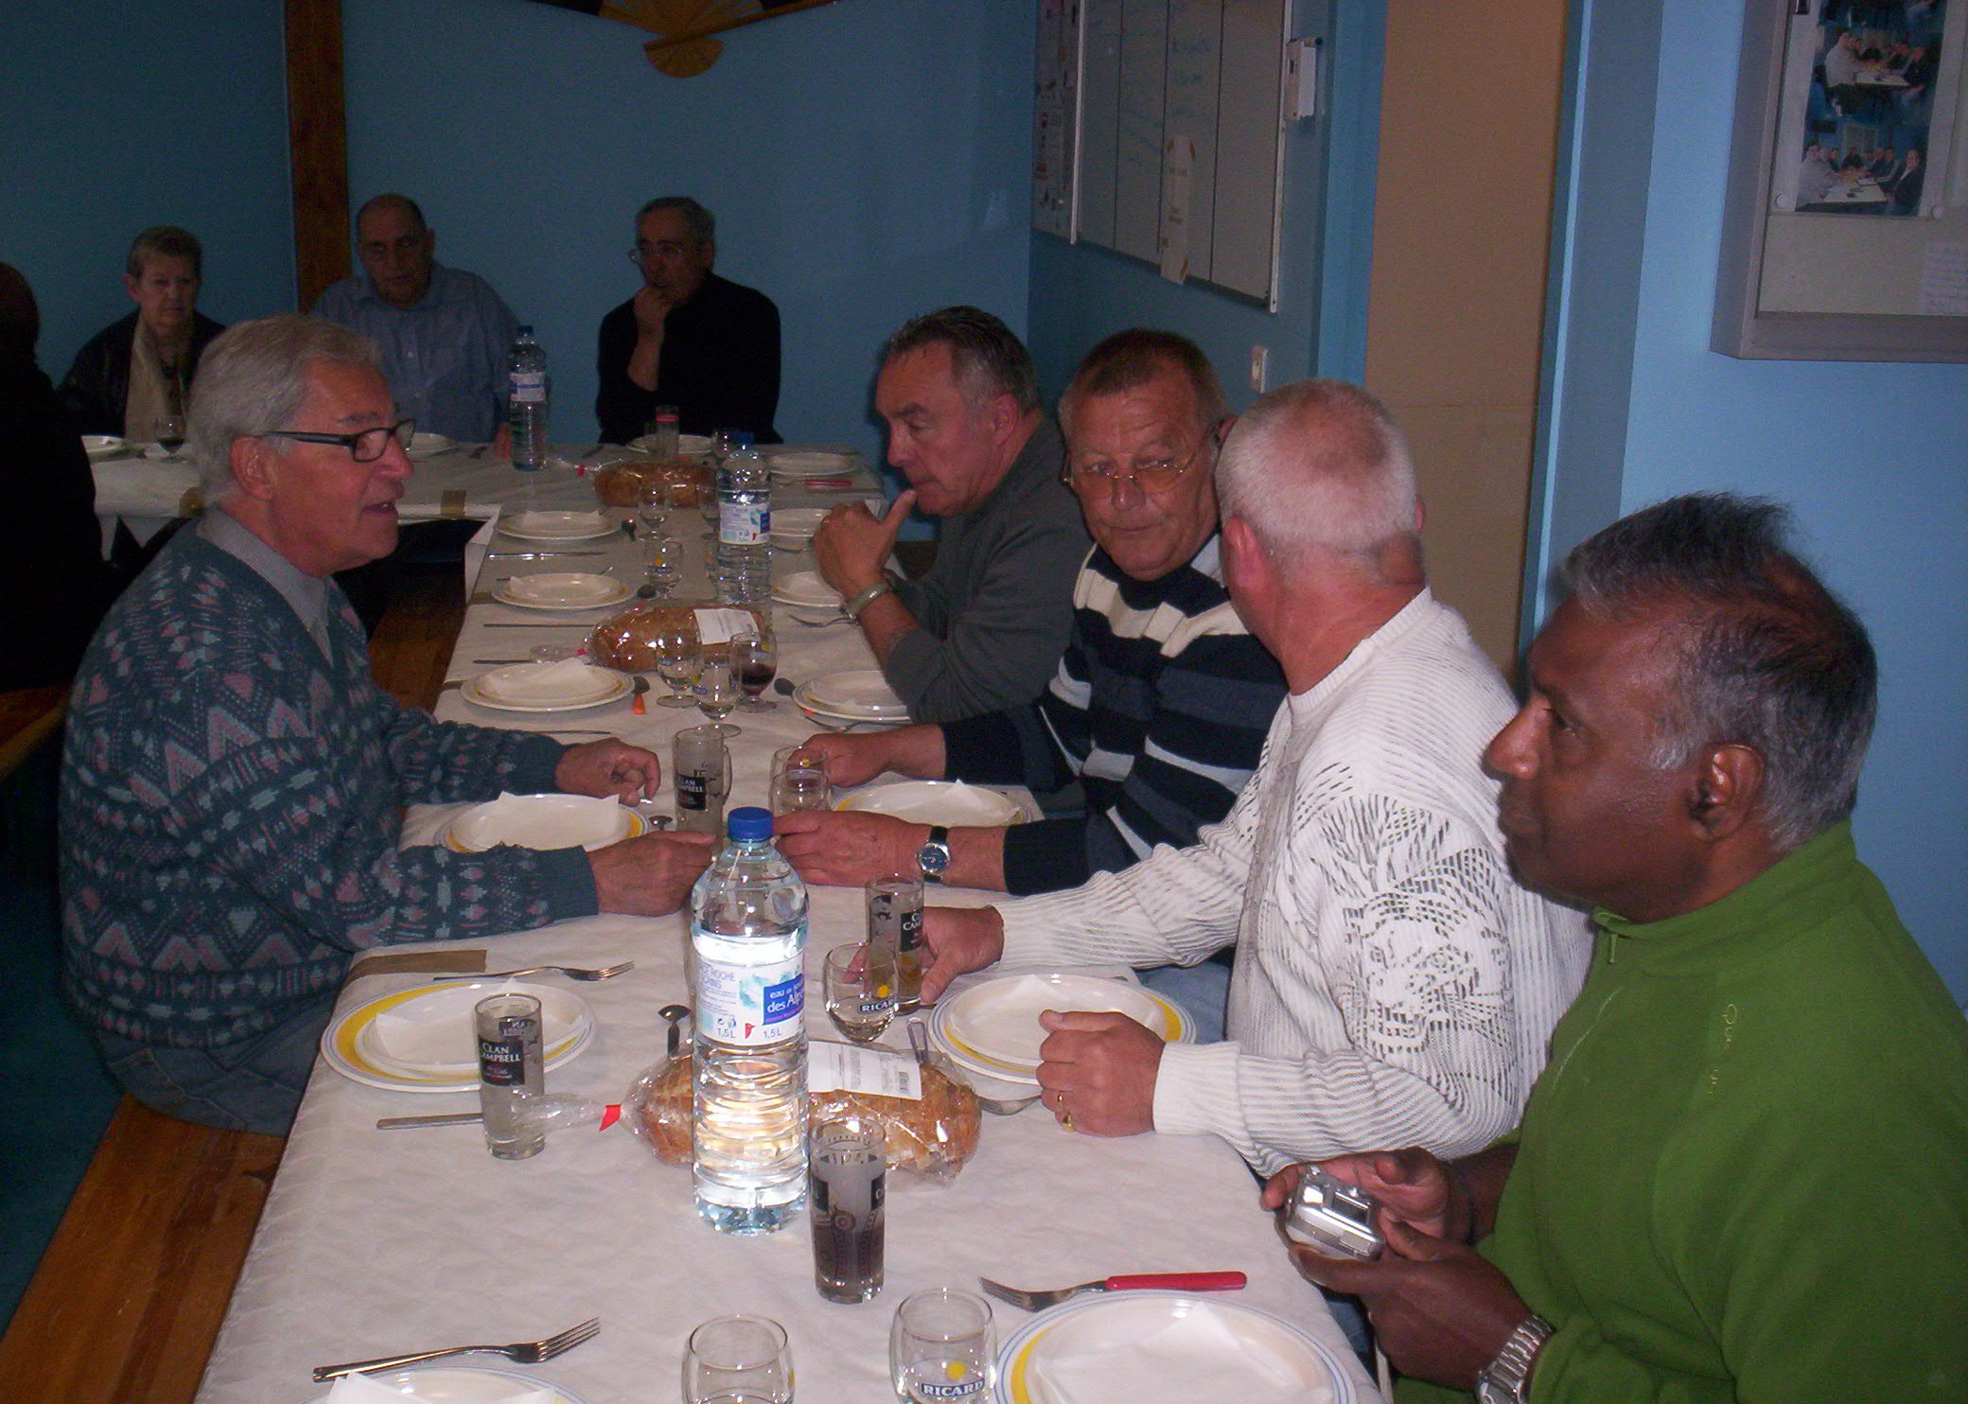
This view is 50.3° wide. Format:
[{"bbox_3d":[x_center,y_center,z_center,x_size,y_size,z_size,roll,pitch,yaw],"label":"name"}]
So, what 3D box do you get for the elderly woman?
[{"bbox_3d":[-1.974,-0.518,5.144,0.530,1.251,0.680,-4,17,-16],"label":"elderly woman"}]

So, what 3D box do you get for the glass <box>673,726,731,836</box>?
[{"bbox_3d":[-0.327,0.097,2.408,0.056,0.125,0.056,-2,16,-9],"label":"glass"}]

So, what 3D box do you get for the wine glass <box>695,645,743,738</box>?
[{"bbox_3d":[-0.357,-0.008,2.813,0.065,0.100,0.065,-2,16,-9],"label":"wine glass"}]

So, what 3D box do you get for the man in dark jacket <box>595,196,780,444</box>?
[{"bbox_3d":[-0.764,-0.609,5.424,0.520,1.330,0.750,2,16,5],"label":"man in dark jacket"}]

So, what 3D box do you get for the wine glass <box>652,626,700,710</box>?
[{"bbox_3d":[-0.439,-0.049,3.012,0.064,0.107,0.064,1,16,0],"label":"wine glass"}]

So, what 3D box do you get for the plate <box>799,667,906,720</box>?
[{"bbox_3d":[-0.148,-0.005,2.955,0.242,0.036,0.242,1,16,0],"label":"plate"}]

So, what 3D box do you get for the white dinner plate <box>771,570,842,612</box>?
[{"bbox_3d":[-0.220,-0.188,3.586,0.242,0.036,0.242,1,16,0],"label":"white dinner plate"}]

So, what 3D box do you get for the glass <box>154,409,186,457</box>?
[{"bbox_3d":[-1.856,-0.603,4.774,0.069,0.103,0.069,-2,16,-9],"label":"glass"}]

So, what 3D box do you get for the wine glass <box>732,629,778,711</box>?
[{"bbox_3d":[-0.322,-0.042,2.931,0.065,0.100,0.065,-2,16,-9],"label":"wine glass"}]

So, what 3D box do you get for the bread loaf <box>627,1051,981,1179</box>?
[{"bbox_3d":[-0.143,0.331,1.705,0.280,0.082,0.120,2,16,4],"label":"bread loaf"}]

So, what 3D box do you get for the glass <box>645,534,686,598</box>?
[{"bbox_3d":[-0.542,-0.227,3.558,0.066,0.099,0.066,-2,16,-9],"label":"glass"}]

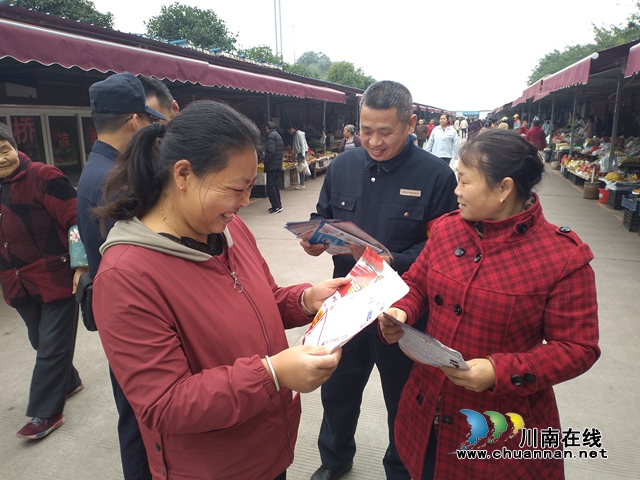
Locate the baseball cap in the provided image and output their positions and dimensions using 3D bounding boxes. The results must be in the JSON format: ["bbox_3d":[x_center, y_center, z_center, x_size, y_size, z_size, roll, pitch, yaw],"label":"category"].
[{"bbox_3d":[-0.674,-0.502,1.687,0.185,0.150,0.270,11,19,40],"label":"baseball cap"}]

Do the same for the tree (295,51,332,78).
[{"bbox_3d":[-0.594,-17.620,57.433,5.000,9.200,5.000,-1,14,0],"label":"tree"}]

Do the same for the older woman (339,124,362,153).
[{"bbox_3d":[0.529,-1.229,8.252,0.450,1.460,0.320,5,15,23],"label":"older woman"}]

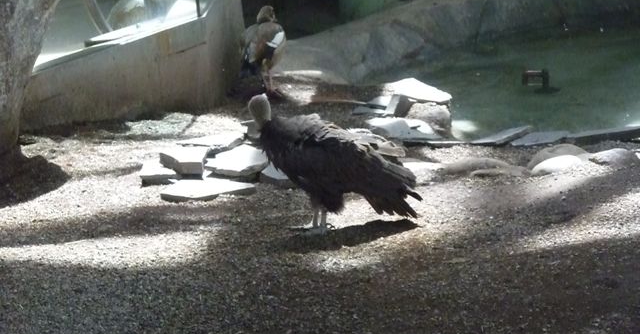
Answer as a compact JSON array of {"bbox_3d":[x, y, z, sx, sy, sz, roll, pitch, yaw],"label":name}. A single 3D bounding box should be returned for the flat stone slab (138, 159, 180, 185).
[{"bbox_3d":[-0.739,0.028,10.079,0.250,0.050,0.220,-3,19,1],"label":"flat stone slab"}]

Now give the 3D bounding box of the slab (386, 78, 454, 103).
[{"bbox_3d":[0.481,-0.353,10.538,0.260,0.040,0.360,-12,21,-23],"label":"slab"}]

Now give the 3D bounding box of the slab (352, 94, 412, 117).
[{"bbox_3d":[0.286,-0.282,9.644,0.250,0.080,0.160,-4,18,0],"label":"slab"}]

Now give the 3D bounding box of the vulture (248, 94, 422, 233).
[{"bbox_3d":[0.067,-0.029,9.192,0.750,0.640,0.320,-3,19,1],"label":"vulture"}]

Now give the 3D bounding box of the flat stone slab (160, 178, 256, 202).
[{"bbox_3d":[-0.532,0.120,9.786,0.420,0.035,0.260,4,21,21],"label":"flat stone slab"}]

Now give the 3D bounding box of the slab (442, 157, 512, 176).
[{"bbox_3d":[0.751,0.002,9.877,0.335,0.065,0.170,-6,20,-5],"label":"slab"}]

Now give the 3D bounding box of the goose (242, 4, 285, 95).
[{"bbox_3d":[-0.319,-0.656,11.271,0.200,0.490,0.360,7,22,27],"label":"goose"}]

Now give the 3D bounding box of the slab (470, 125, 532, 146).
[{"bbox_3d":[0.816,-0.121,9.075,0.300,0.040,0.110,-17,22,-35],"label":"slab"}]

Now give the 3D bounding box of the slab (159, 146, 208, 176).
[{"bbox_3d":[-0.589,-0.026,8.953,0.209,0.055,0.265,-2,18,6],"label":"slab"}]

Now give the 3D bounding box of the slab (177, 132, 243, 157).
[{"bbox_3d":[-0.480,-0.106,9.256,0.269,0.040,0.209,2,18,17],"label":"slab"}]

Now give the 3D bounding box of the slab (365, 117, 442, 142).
[{"bbox_3d":[0.434,-0.176,10.409,0.370,0.070,0.320,-3,19,1],"label":"slab"}]

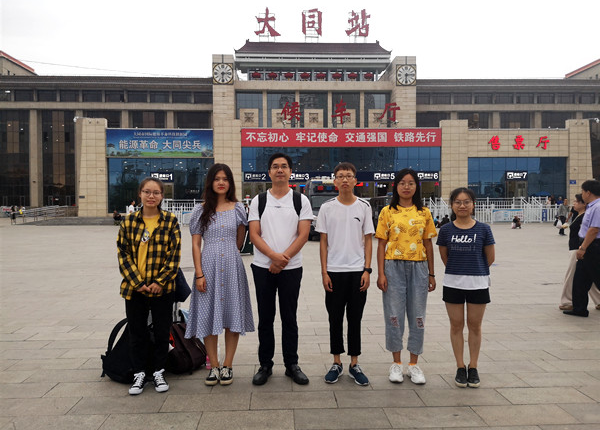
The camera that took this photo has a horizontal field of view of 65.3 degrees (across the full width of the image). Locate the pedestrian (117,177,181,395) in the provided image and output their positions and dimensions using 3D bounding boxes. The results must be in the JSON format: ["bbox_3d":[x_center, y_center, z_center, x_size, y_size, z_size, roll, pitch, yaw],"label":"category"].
[{"bbox_3d":[-1.145,0.507,3.560,0.480,1.597,0.320,0,1,-16],"label":"pedestrian"}]

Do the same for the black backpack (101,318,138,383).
[{"bbox_3d":[-1.400,1.080,3.790,0.300,0.460,0.300,0,1,21],"label":"black backpack"}]

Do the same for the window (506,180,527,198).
[{"bbox_3d":[23.184,-2.671,50.000,2.200,2.050,0.300,0,1,-2],"label":"window"}]

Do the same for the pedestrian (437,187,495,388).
[{"bbox_3d":[1.293,0.538,3.645,0.450,1.515,0.300,0,1,14],"label":"pedestrian"}]

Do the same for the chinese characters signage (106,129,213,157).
[{"bbox_3d":[-12.882,-6.569,43.000,9.800,2.570,0.200,-1,1,-3],"label":"chinese characters signage"}]

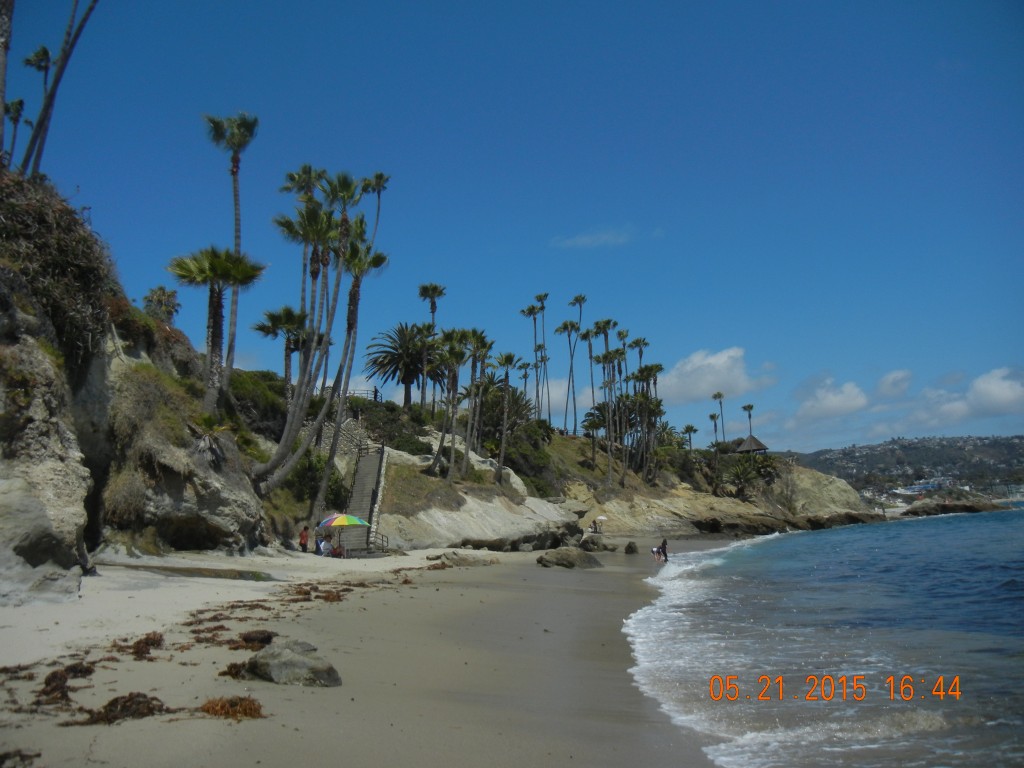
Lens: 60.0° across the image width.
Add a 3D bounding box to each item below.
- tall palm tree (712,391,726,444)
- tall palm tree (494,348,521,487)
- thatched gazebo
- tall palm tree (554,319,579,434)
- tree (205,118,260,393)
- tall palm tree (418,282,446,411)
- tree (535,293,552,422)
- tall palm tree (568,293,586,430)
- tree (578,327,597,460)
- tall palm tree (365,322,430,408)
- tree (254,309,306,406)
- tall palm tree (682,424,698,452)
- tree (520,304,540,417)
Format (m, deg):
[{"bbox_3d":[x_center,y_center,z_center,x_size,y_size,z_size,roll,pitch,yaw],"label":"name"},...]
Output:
[{"bbox_3d":[43.254,7.684,185.000,3.060,11.950,3.060,-2,-9,0],"label":"tall palm tree"},{"bbox_3d":[-0.180,2.890,76.440,2.630,11.390,2.350,-3,-9,0],"label":"tall palm tree"},{"bbox_3d":[48.235,12.830,178.000,6.420,5.420,6.420,-2,-9,0],"label":"thatched gazebo"},{"bbox_3d":[9.020,-1.230,137.400,4.050,18.240,4.050,-3,-9,4],"label":"tall palm tree"},{"bbox_3d":[-16.751,-7.947,53.000,3.220,17.780,3.220,-2,-9,0],"label":"tree"},{"bbox_3d":[-7.704,-3.559,86.000,2.710,12.920,2.710,-2,-9,0],"label":"tall palm tree"},{"bbox_3d":[5.680,-4.100,150.190,2.730,23.430,2.730,-3,-9,2],"label":"tree"},{"bbox_3d":[10.110,-3.360,142.710,4.860,22.550,4.130,-3,-9,4],"label":"tall palm tree"},{"bbox_3d":[10.038,1.228,118.000,2.510,18.130,2.510,-2,-9,0],"label":"tree"},{"bbox_3d":[-10.700,-1.710,87.690,7.500,8.940,7.510,-2,-9,-7],"label":"tall palm tree"},{"bbox_3d":[-15.718,-1.821,60.000,3.650,7.010,3.650,-2,-9,0],"label":"tree"},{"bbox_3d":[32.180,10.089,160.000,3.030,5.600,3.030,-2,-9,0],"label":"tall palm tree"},{"bbox_3d":[2.251,-2.626,108.000,2.430,14.460,2.430,-2,-9,0],"label":"tree"}]

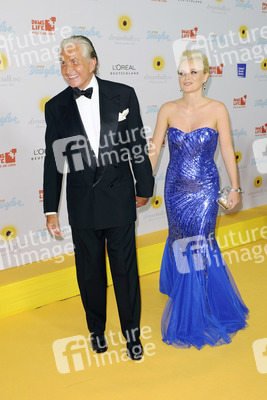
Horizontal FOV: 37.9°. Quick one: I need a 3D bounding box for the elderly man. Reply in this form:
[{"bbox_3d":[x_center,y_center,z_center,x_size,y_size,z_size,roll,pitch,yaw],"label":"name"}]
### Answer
[{"bbox_3d":[-0.185,0.013,2.243,0.610,1.810,0.440,-2,13,8],"label":"elderly man"}]

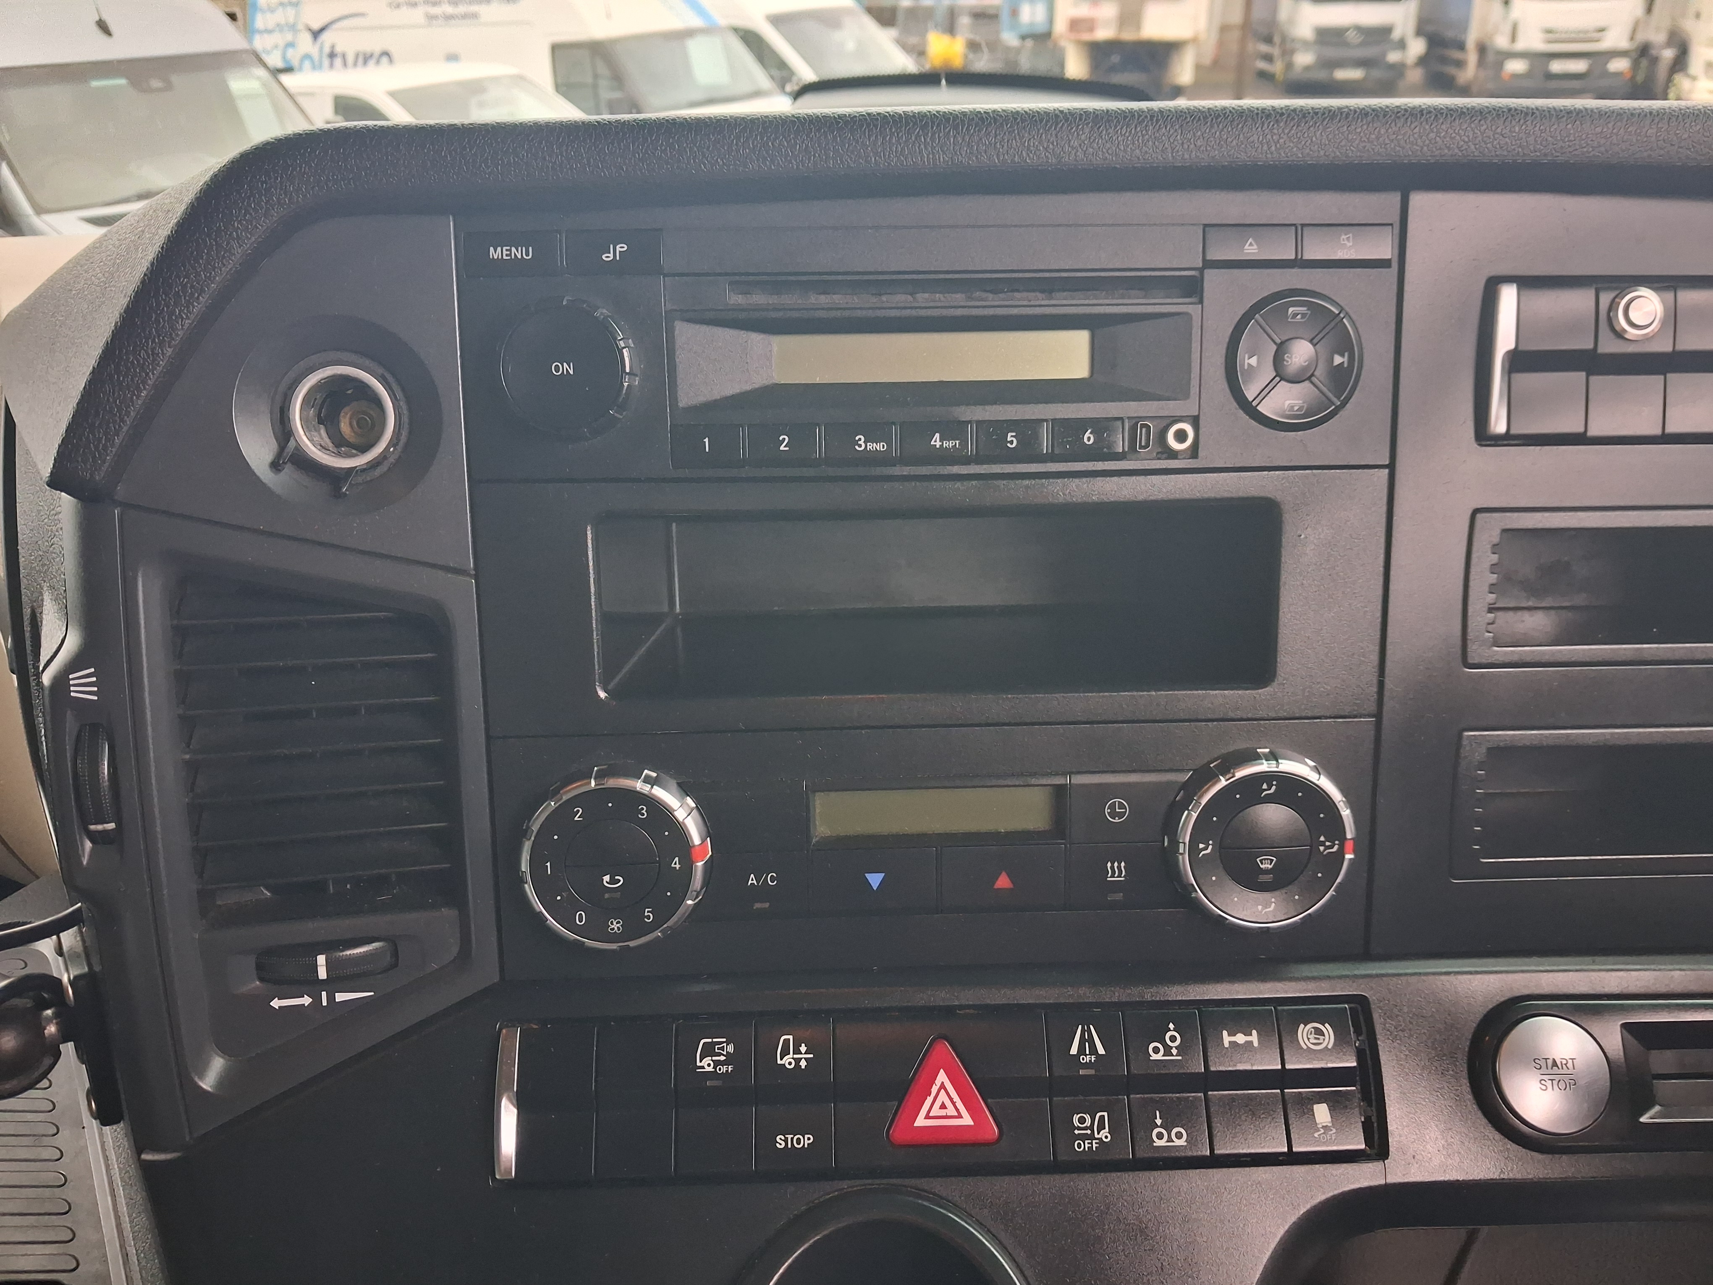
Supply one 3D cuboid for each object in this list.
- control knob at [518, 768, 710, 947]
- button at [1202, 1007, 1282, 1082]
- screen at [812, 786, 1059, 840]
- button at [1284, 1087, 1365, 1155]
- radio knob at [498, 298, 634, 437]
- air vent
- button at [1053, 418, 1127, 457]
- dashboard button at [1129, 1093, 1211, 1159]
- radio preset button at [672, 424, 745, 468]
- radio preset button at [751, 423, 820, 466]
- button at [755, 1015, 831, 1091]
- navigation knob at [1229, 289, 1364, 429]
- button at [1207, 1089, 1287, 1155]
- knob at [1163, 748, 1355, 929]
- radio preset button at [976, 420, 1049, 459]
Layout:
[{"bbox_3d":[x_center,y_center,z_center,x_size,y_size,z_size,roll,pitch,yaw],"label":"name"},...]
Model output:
[{"bbox_3d":[-0.063,0.057,0.355,0.047,0.047,0.014,-1,8,-2],"label":"control knob"},{"bbox_3d":[0.106,0.111,0.373,0.021,0.016,0.010,-1,-14,-3],"label":"button"},{"bbox_3d":[0.022,0.046,0.371,0.068,0.014,0.005,-1,8,-2],"label":"screen"},{"bbox_3d":[0.127,0.131,0.369,0.021,0.016,0.010,-1,-14,-3],"label":"button"},{"bbox_3d":[-0.073,-0.069,0.336,0.033,0.033,0.013,-1,8,-2],"label":"radio knob"},{"bbox_3d":[-0.148,0.027,0.372,0.070,0.091,0.025,-3,9,-12],"label":"air vent"},{"bbox_3d":[0.061,-0.054,0.354,0.019,0.010,0.007,-1,9,-2],"label":"button"},{"bbox_3d":[0.084,0.130,0.362,0.021,0.016,0.008,-1,-15,-1],"label":"dashboard button"},{"bbox_3d":[-0.039,-0.052,0.351,0.019,0.011,0.007,-1,9,-2],"label":"radio preset button"},{"bbox_3d":[-0.018,-0.053,0.353,0.019,0.010,0.008,-1,8,-2],"label":"radio preset button"},{"bbox_3d":[-0.017,0.112,0.365,0.020,0.019,0.008,-1,-15,-1],"label":"button"},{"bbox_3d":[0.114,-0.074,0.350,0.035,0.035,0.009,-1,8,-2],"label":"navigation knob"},{"bbox_3d":[0.105,0.130,0.362,0.021,0.016,0.008,-1,-15,-1],"label":"button"},{"bbox_3d":[0.109,0.053,0.362,0.046,0.046,0.017,-1,9,-2],"label":"knob"},{"bbox_3d":[0.041,-0.054,0.356,0.019,0.009,0.008,-1,8,-2],"label":"radio preset button"}]

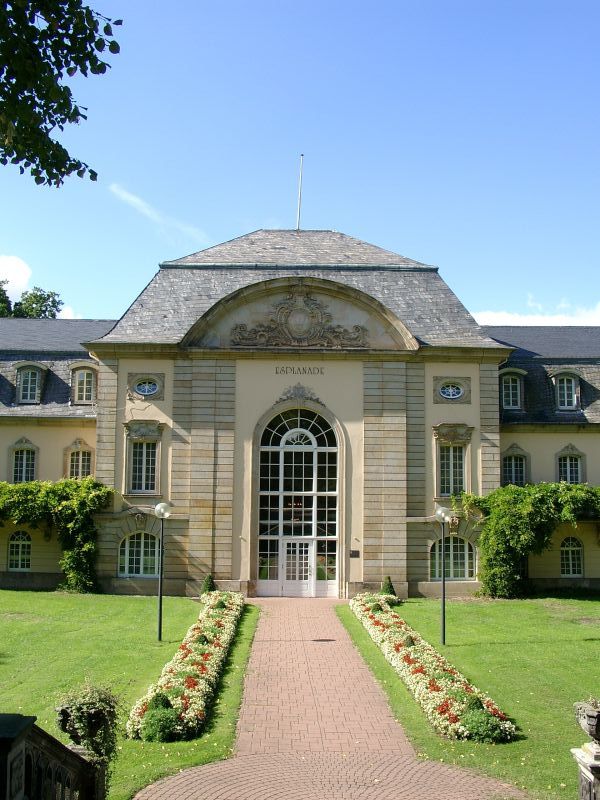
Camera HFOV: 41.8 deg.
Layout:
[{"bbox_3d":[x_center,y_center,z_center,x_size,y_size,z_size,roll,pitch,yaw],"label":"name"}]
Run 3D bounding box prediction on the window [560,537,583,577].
[{"bbox_3d":[12.529,7.237,36.164,1.041,1.837,0.200,1,-6,-1],"label":"window"}]

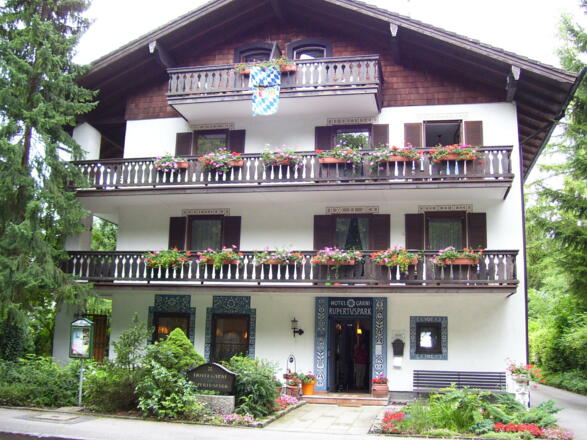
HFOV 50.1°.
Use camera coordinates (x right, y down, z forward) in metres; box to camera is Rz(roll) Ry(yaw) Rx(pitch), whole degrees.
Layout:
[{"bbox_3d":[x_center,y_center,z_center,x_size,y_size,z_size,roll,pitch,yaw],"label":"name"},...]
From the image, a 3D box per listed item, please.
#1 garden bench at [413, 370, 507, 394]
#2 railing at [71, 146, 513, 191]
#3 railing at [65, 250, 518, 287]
[{"bbox_3d":[4.285,4.349,16.144,2.337,0.817,0.630,-1,-10,10],"label":"garden bench"},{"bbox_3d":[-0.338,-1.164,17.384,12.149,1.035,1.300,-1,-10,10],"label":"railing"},{"bbox_3d":[-0.534,1.366,17.718,13.135,1.015,0.250,-1,-11,11],"label":"railing"}]

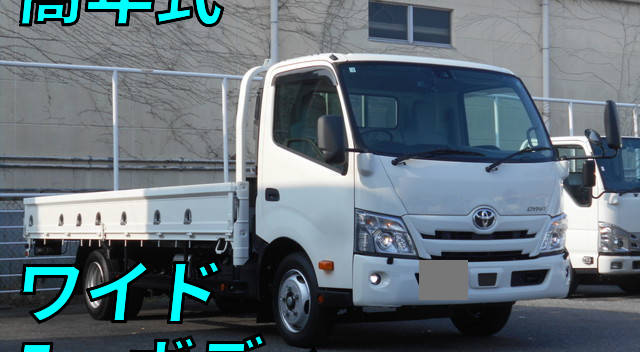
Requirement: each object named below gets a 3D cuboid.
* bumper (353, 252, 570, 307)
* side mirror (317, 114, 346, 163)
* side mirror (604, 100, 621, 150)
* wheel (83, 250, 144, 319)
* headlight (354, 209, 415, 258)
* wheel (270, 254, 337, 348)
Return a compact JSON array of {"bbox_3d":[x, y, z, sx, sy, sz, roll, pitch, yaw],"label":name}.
[{"bbox_3d":[1.148,0.754,9.053,1.980,0.365,0.300,1,-3,-33],"label":"bumper"},{"bbox_3d":[0.086,-0.255,8.519,0.190,0.345,0.100,0,-5,-15],"label":"side mirror"},{"bbox_3d":[2.280,-0.394,9.510,0.090,0.375,0.190,-8,-6,31],"label":"side mirror"},{"bbox_3d":[-2.087,1.099,12.382,0.420,0.712,0.712,1,-3,-32],"label":"wheel"},{"bbox_3d":[0.474,0.403,8.670,0.400,0.340,0.230,1,-3,-33],"label":"headlight"},{"bbox_3d":[-0.117,0.964,9.457,0.205,0.725,0.725,1,-3,-33],"label":"wheel"}]

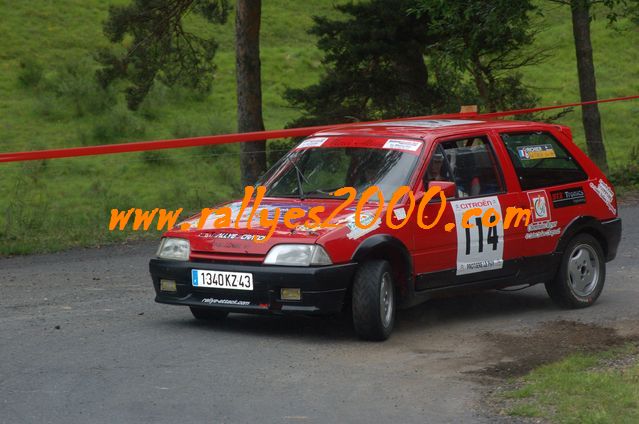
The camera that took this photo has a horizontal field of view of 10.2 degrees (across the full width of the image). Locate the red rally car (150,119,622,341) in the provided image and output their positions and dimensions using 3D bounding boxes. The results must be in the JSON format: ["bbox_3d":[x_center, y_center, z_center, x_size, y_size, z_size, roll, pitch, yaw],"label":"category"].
[{"bbox_3d":[0.488,0.045,24.402,1.590,1.350,3.530,3,6,39],"label":"red rally car"}]

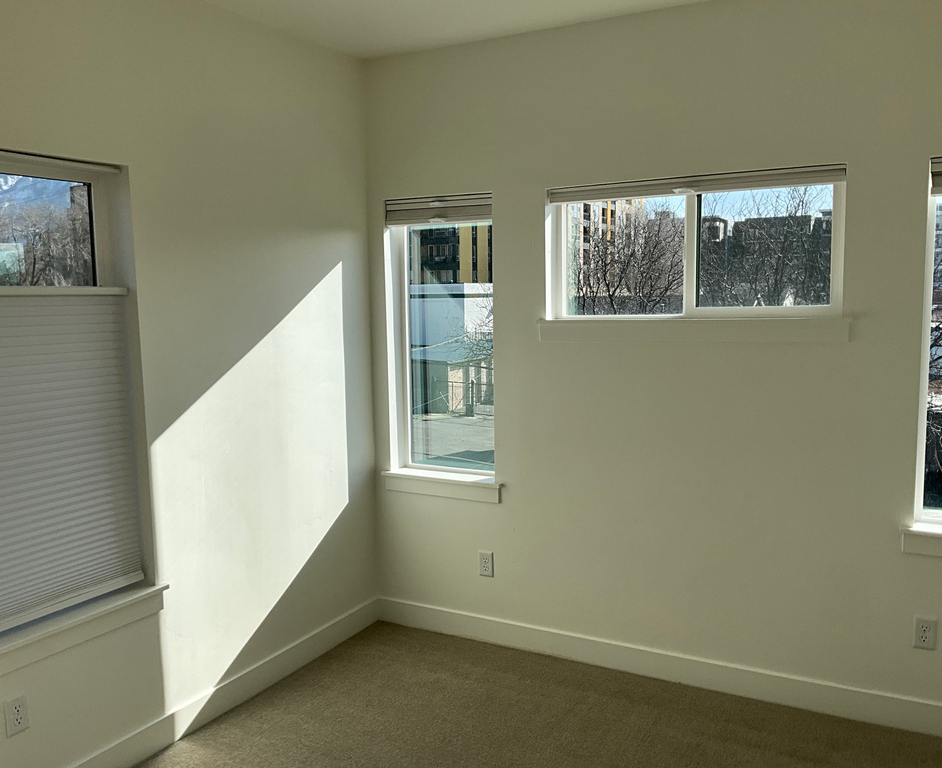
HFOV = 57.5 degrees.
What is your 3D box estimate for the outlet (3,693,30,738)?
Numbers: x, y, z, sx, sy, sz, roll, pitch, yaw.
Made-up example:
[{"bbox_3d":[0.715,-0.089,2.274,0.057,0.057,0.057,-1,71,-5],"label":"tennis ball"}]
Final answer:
[{"bbox_3d":[-1.386,1.012,2.619,0.010,0.116,0.072,3,8,29],"label":"outlet"}]

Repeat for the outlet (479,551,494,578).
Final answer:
[{"bbox_3d":[0.072,0.836,3.982,0.072,0.116,0.010,3,8,29],"label":"outlet"}]

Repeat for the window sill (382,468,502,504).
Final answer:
[{"bbox_3d":[-0.127,0.481,4.080,0.645,0.093,0.107,3,8,29],"label":"window sill"}]

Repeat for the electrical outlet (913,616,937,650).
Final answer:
[{"bbox_3d":[1.654,0.908,3.122,0.072,0.116,0.010,3,8,29],"label":"electrical outlet"}]

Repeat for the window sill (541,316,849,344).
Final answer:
[{"bbox_3d":[0.858,-0.216,3.451,1.251,0.091,0.107,3,8,29],"label":"window sill"}]

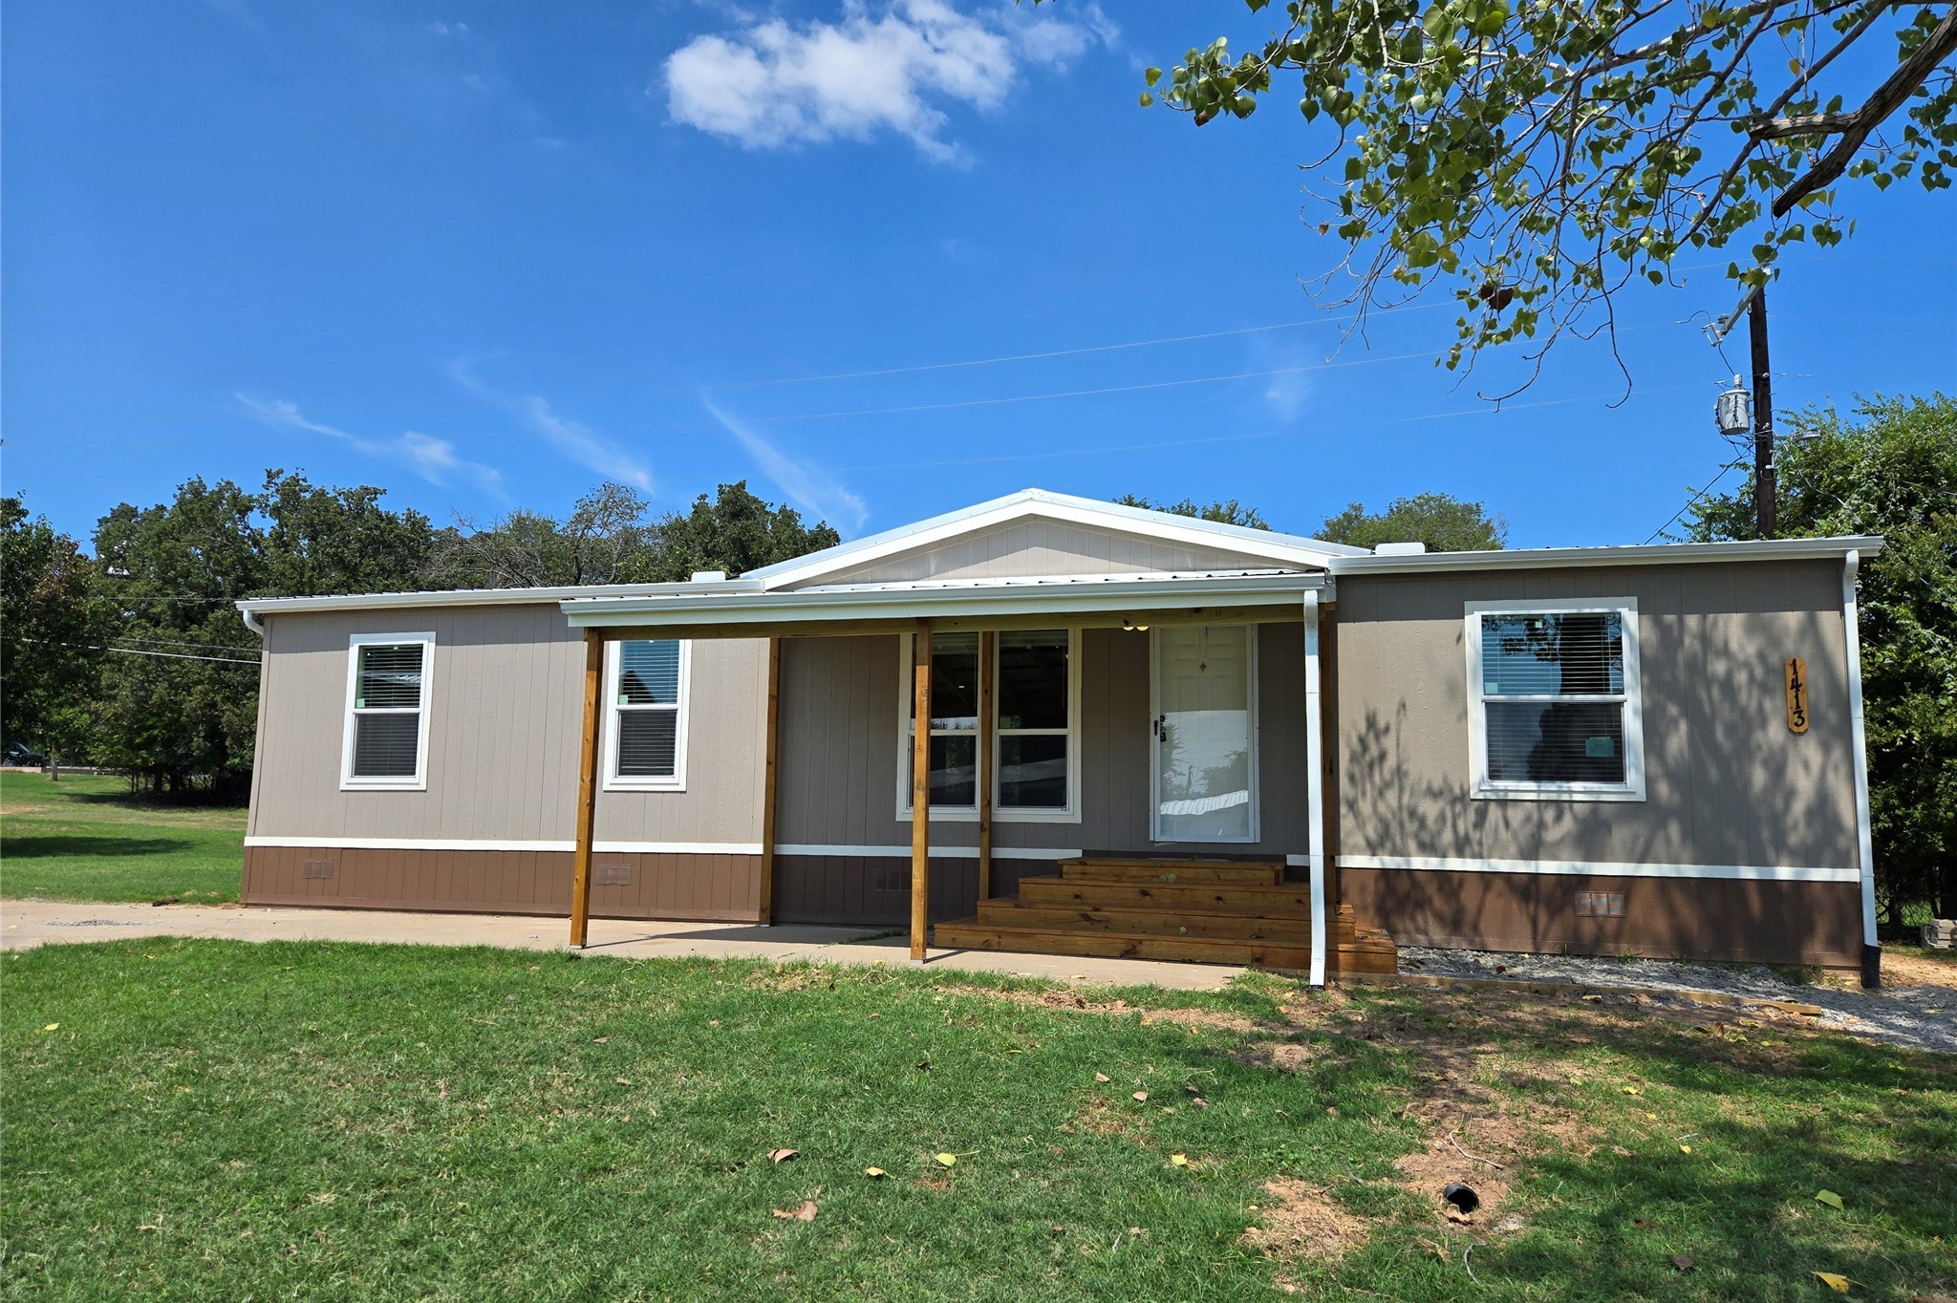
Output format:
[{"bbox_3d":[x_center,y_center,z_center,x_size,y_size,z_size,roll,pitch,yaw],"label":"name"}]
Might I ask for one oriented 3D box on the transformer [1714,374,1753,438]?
[{"bbox_3d":[10.846,-3.535,18.673,0.480,0.920,0.420,-3,-7,31],"label":"transformer"}]

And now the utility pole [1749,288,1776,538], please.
[{"bbox_3d":[11.135,-0.958,18.296,0.270,8.790,0.270,-1,-7,16],"label":"utility pole"}]

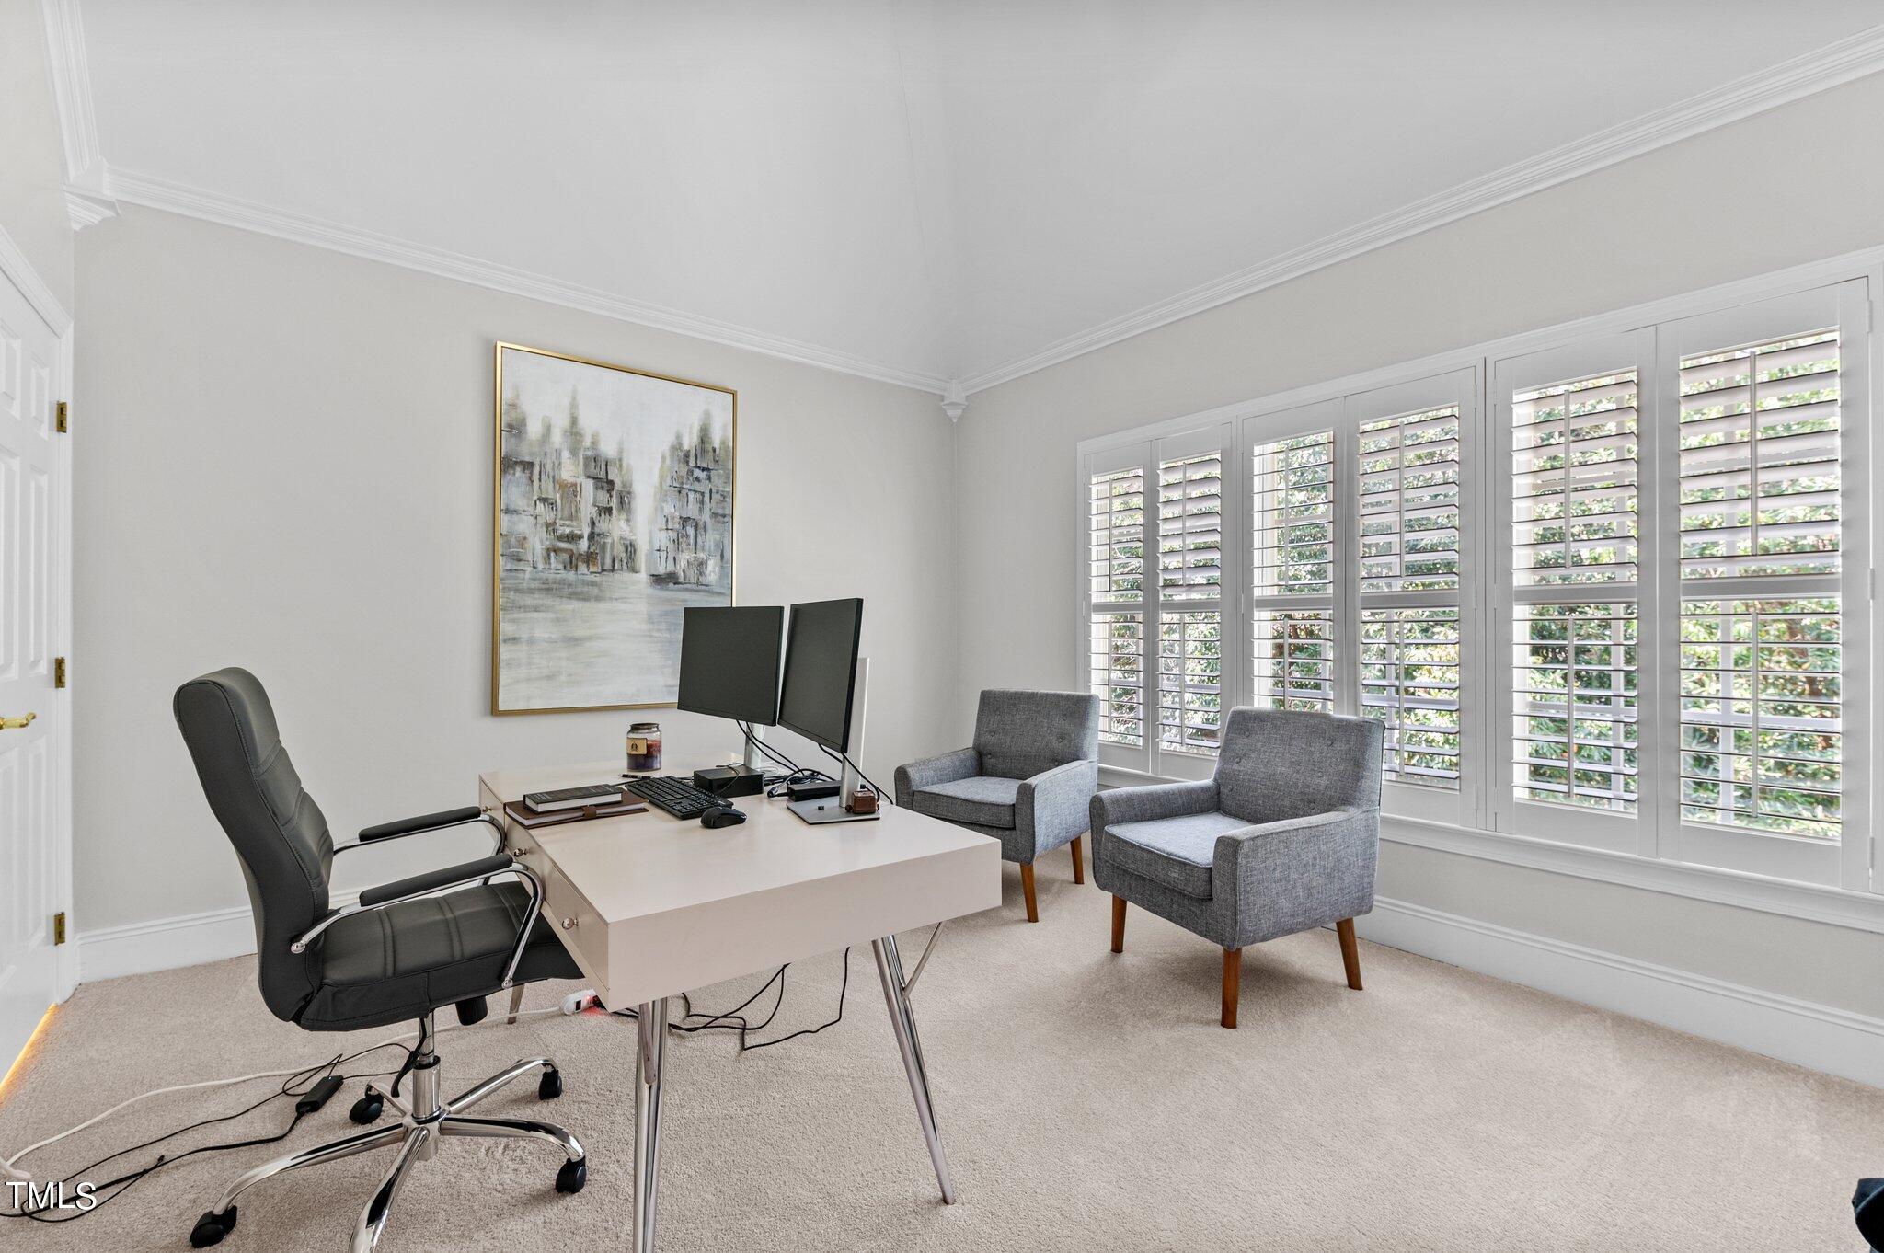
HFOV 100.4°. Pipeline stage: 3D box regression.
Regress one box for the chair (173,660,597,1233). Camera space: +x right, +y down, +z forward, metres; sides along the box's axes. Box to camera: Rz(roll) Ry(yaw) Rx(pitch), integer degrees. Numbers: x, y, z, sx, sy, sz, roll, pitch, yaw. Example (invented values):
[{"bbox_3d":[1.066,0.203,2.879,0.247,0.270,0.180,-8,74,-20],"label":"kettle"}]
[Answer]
[{"bbox_3d":[-1.090,0.612,1.596,0.640,1.070,0.660,0,0,-37],"label":"chair"}]

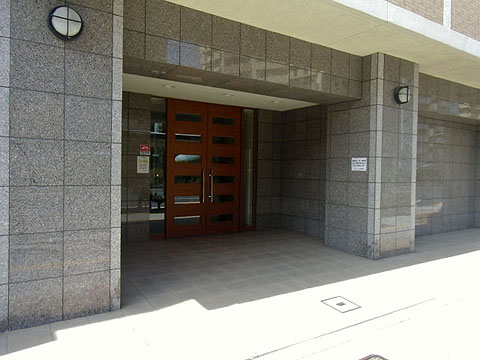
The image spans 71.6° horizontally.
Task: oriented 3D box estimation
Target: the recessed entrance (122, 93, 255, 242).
[{"bbox_3d":[-0.823,-0.226,7.008,3.038,2.849,0.405,0,1,-30],"label":"recessed entrance"}]

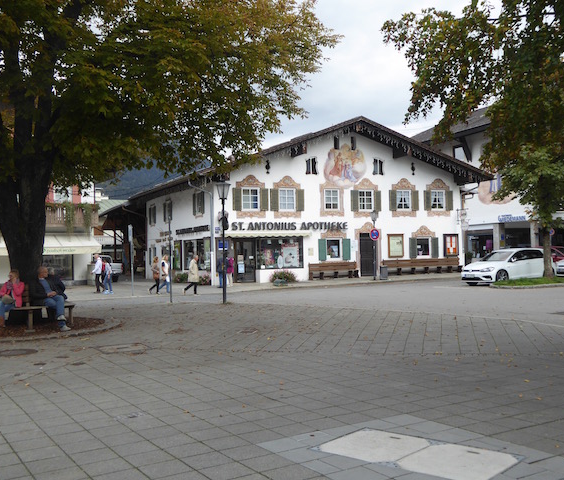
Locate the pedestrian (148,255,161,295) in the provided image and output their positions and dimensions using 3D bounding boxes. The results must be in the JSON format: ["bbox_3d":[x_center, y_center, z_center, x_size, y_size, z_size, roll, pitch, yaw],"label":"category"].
[{"bbox_3d":[-5.351,1.519,28.000,0.550,1.630,0.470,-1,-1,-18],"label":"pedestrian"}]

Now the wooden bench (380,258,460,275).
[{"bbox_3d":[7.713,1.443,36.800,5.200,0.930,0.600,-1,-1,-23],"label":"wooden bench"}]

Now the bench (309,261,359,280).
[{"bbox_3d":[2.755,1.653,35.600,2.900,0.880,0.650,-1,-1,-22],"label":"bench"}]

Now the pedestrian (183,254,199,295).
[{"bbox_3d":[-3.807,1.498,28.000,0.700,1.700,0.500,-1,-1,-18],"label":"pedestrian"}]

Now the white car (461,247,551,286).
[{"bbox_3d":[9.350,1.080,27.500,4.260,1.460,1.800,-1,-1,-28],"label":"white car"}]

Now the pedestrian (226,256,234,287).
[{"bbox_3d":[-2.538,1.552,32.800,0.520,1.550,0.420,-1,-1,-9],"label":"pedestrian"}]

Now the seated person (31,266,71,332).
[{"bbox_3d":[-5.084,1.301,14.650,0.850,1.360,0.560,-2,-1,34],"label":"seated person"}]

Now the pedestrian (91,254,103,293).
[{"bbox_3d":[-8.199,1.494,29.500,0.620,1.720,0.520,-1,-1,-16],"label":"pedestrian"}]

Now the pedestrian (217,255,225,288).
[{"bbox_3d":[-2.849,1.456,32.200,0.520,1.740,0.360,-1,-1,-12],"label":"pedestrian"}]

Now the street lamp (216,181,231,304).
[{"bbox_3d":[-1.777,0.077,20.500,0.460,3.810,0.460,-1,-1,-22],"label":"street lamp"}]

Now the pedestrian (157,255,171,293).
[{"bbox_3d":[-5.097,1.475,28.700,0.600,1.650,0.500,-1,-1,-16],"label":"pedestrian"}]

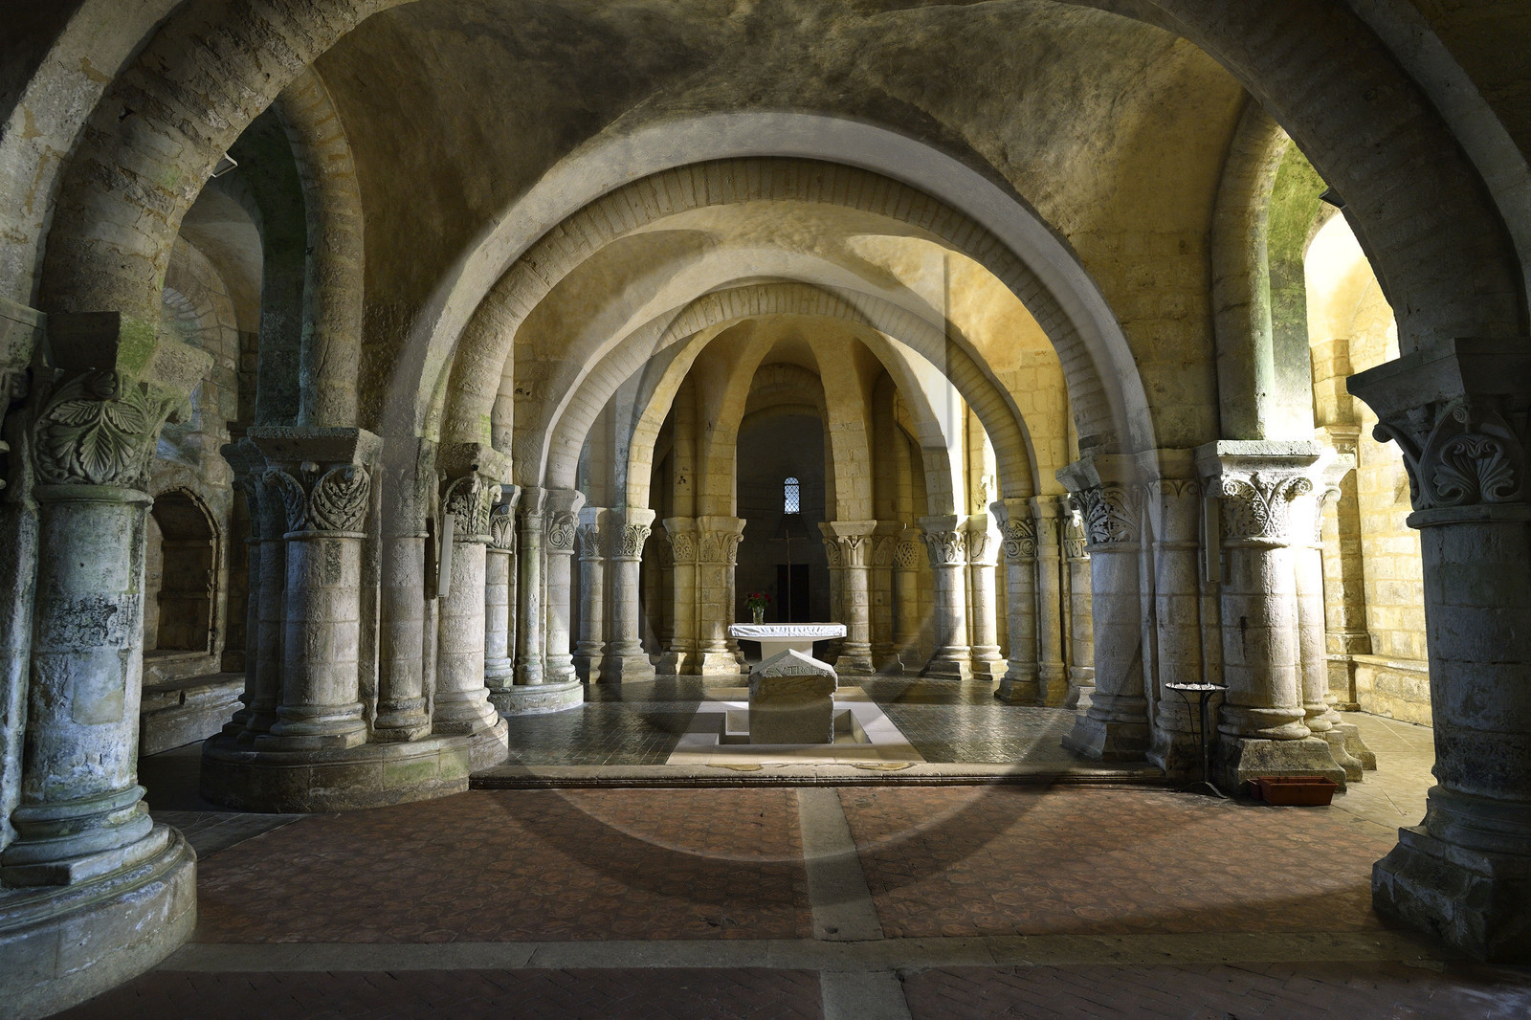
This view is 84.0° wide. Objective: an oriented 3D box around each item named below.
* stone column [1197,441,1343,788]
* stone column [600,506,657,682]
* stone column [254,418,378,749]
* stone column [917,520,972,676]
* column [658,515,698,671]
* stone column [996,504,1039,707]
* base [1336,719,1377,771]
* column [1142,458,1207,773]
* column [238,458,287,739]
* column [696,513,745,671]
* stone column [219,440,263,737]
[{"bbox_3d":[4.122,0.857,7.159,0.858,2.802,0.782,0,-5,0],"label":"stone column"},{"bbox_3d":[-2.231,1.387,13.854,0.660,2.740,0.660,4,-6,-42],"label":"stone column"},{"bbox_3d":[-3.635,0.633,6.924,0.790,2.490,0.650,0,-5,0],"label":"stone column"},{"bbox_3d":[2.919,1.369,13.361,0.677,2.530,0.677,-5,-7,40],"label":"stone column"},{"bbox_3d":[-1.444,1.447,14.081,0.648,2.530,0.648,2,-5,-19],"label":"column"},{"bbox_3d":[3.351,1.187,11.208,0.490,2.610,0.600,0,-5,0],"label":"stone column"},{"bbox_3d":[5.034,2.108,7.804,0.617,0.399,0.711,0,-5,0],"label":"base"},{"bbox_3d":[3.712,0.916,7.702,0.578,2.780,0.578,0,-5,0],"label":"column"},{"bbox_3d":[-4.271,0.743,7.593,0.561,2.448,0.561,0,-5,0],"label":"column"},{"bbox_3d":[-0.753,1.439,14.009,0.749,2.530,0.720,0,-5,0],"label":"column"},{"bbox_3d":[-4.610,0.721,8.015,0.629,2.567,0.646,0,-5,0],"label":"stone column"}]

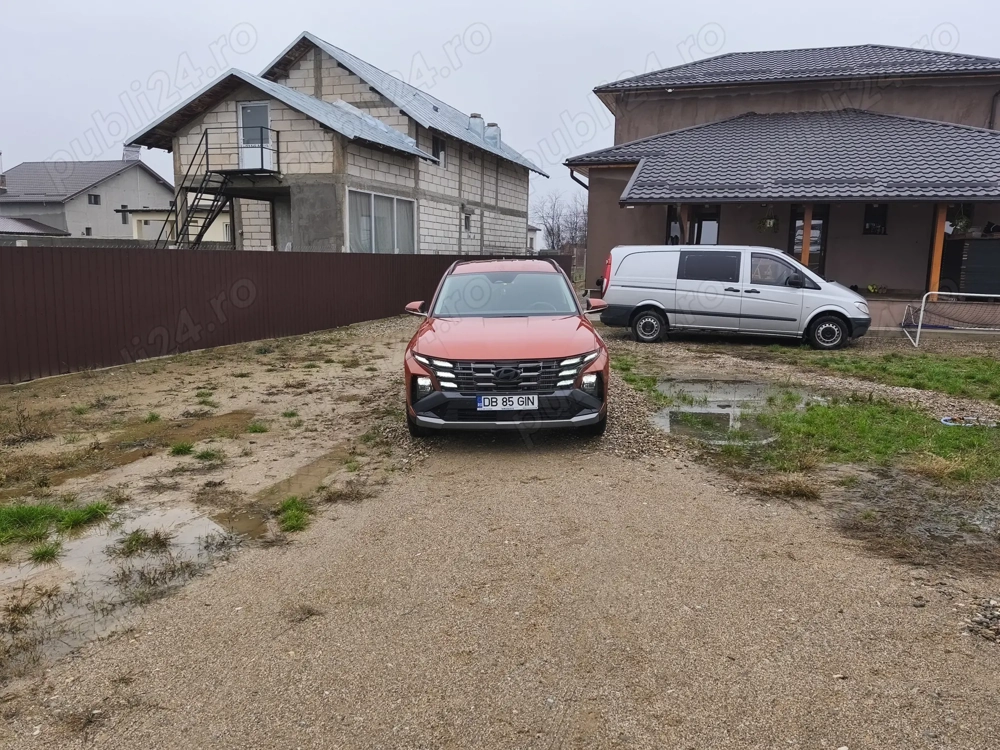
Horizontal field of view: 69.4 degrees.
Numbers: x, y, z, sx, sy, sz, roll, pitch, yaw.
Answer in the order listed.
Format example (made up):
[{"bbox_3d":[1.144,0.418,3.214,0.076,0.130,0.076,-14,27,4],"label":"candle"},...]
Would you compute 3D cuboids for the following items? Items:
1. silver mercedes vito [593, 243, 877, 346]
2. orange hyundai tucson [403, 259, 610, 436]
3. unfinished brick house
[{"bbox_3d":[4.926,-1.671,15.067,5.200,1.920,1.950,3,10,16],"label":"silver mercedes vito"},{"bbox_3d":[0.061,-0.473,8.253,1.920,1.650,4.520,1,9,0],"label":"orange hyundai tucson"},{"bbox_3d":[-4.306,-6.827,26.324,7.860,8.200,17.950,4,10,18],"label":"unfinished brick house"}]

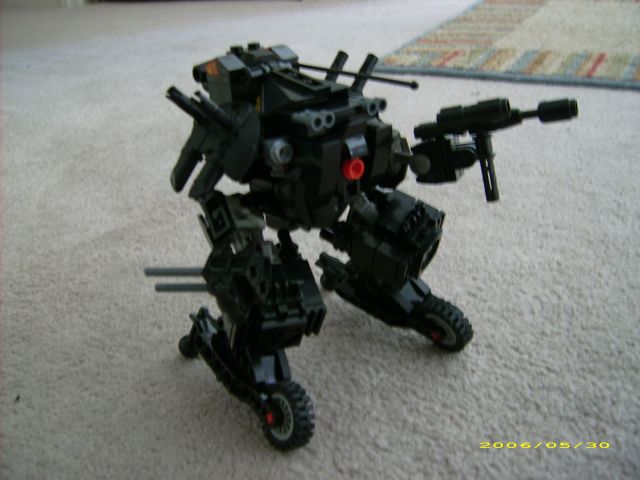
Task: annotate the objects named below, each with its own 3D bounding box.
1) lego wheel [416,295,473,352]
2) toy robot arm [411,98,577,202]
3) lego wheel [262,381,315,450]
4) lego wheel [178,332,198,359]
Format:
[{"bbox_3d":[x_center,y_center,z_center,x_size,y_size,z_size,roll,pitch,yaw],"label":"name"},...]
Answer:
[{"bbox_3d":[0.066,0.045,0.343,0.011,0.030,0.030,-40,43,-26],"label":"lego wheel"},{"bbox_3d":[0.078,-0.040,0.293,0.074,0.046,0.019,-3,25,30],"label":"toy robot arm"},{"bbox_3d":[-0.016,0.082,0.302,0.011,0.030,0.030,-2,22,-41],"label":"lego wheel"},{"bbox_3d":[-0.070,0.057,0.346,0.011,0.012,0.012,-2,22,-41],"label":"lego wheel"}]

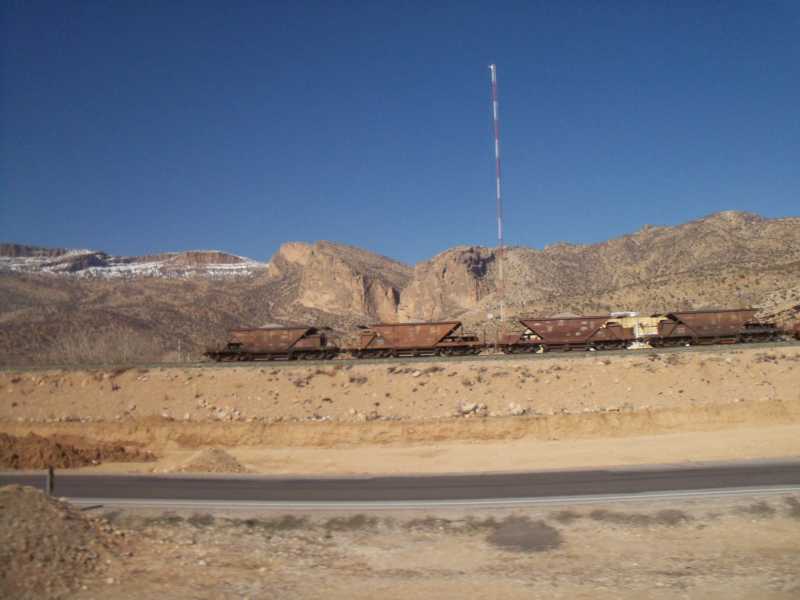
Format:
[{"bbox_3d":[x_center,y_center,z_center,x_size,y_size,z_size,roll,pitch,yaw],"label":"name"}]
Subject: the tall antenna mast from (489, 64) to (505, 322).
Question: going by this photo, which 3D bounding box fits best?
[{"bbox_3d":[14.988,-15.051,123.052,0.700,42.090,0.600,-2,-3,0],"label":"tall antenna mast"}]

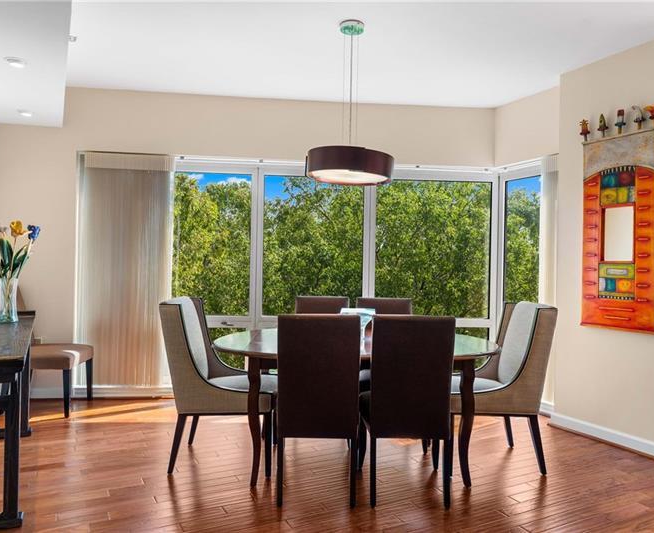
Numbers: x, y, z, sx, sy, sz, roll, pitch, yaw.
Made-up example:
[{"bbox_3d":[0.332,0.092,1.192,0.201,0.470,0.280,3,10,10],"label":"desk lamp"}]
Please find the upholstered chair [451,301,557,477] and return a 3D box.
[{"bbox_3d":[1.022,0.733,3.393,0.680,1.020,0.560,1,0,-5],"label":"upholstered chair"}]

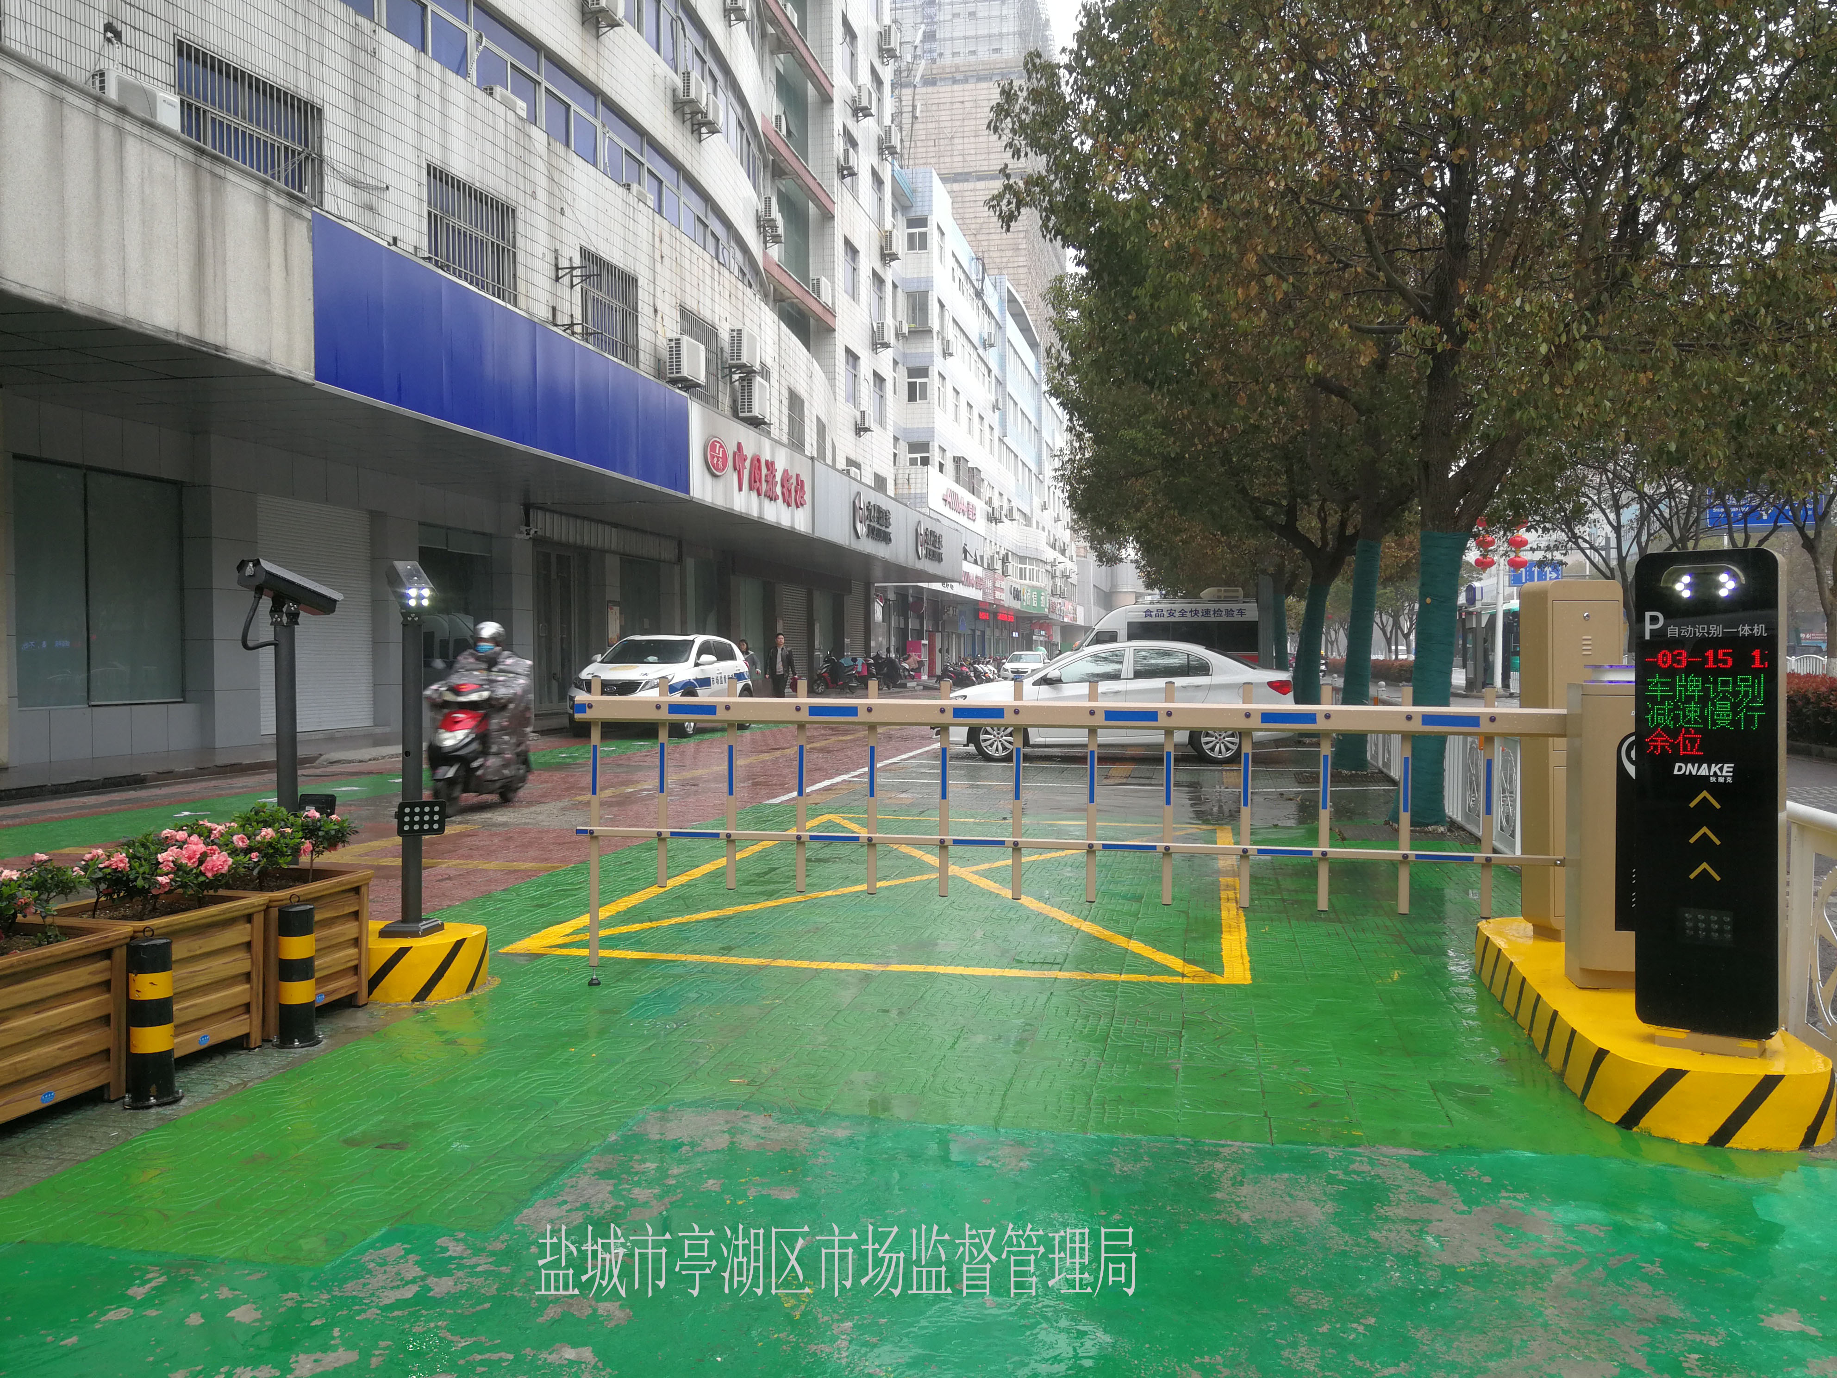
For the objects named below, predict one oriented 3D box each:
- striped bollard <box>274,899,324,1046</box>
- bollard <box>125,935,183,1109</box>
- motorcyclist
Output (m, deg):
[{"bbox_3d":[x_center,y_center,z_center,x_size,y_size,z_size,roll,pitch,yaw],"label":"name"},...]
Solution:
[{"bbox_3d":[-2.160,0.984,4.980,0.155,0.490,0.155,-1,2,-24],"label":"striped bollard"},{"bbox_3d":[-2.321,0.999,4.345,0.155,0.490,0.155,-1,2,-28],"label":"bollard"},{"bbox_3d":[-3.828,0.227,12.594,0.700,1.640,1.700,0,1,5],"label":"motorcyclist"}]

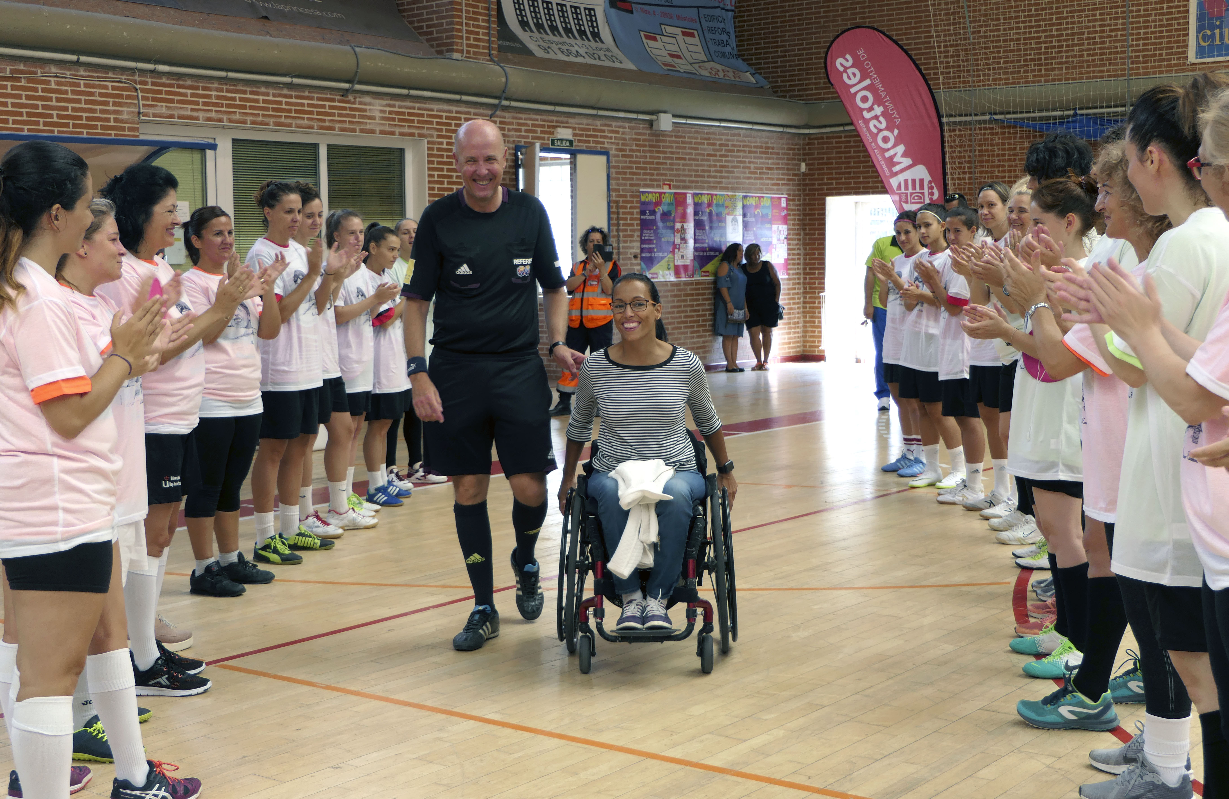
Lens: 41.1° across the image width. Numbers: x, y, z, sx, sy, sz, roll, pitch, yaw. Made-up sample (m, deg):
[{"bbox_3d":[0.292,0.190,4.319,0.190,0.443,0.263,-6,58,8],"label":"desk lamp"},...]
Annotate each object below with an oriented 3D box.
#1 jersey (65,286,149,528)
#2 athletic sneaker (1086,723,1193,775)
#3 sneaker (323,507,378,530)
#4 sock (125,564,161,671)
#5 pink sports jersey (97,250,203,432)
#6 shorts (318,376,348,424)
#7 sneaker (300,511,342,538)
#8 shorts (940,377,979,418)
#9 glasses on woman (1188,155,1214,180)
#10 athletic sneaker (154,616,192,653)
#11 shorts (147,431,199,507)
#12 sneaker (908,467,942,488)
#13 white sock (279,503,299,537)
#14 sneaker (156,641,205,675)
[{"bbox_3d":[-1.531,0.011,4.780,0.320,0.700,0.470,1,6,18],"label":"jersey"},{"bbox_3d":[1.386,0.925,4.311,0.280,0.120,0.100,2,6,31],"label":"athletic sneaker"},{"bbox_3d":[-1.330,0.600,8.331,0.263,0.110,0.100,-2,5,-17],"label":"sneaker"},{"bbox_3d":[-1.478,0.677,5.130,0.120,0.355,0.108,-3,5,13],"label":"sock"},{"bbox_3d":[-1.482,-0.176,5.232,0.290,0.600,0.440,0,5,10],"label":"pink sports jersey"},{"bbox_3d":[-1.482,-0.062,8.200,0.290,0.400,0.360,1,5,15],"label":"shorts"},{"bbox_3d":[-1.445,0.623,8.052,0.266,0.110,0.098,2,6,20],"label":"sneaker"},{"bbox_3d":[1.942,-0.091,9.130,0.260,0.390,0.340,-2,5,-14],"label":"shorts"},{"bbox_3d":[1.229,-0.456,3.200,0.140,0.047,0.140,-4,6,-33],"label":"glasses on woman"},{"bbox_3d":[-1.591,0.812,5.702,0.265,0.115,0.100,0,5,3],"label":"athletic sneaker"},{"bbox_3d":[-1.504,0.145,5.214,0.280,0.380,0.355,1,6,18],"label":"shorts"},{"bbox_3d":[1.825,0.455,9.609,0.275,0.105,0.100,-4,6,-33],"label":"sneaker"},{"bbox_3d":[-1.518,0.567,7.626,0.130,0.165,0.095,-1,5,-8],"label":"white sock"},{"bbox_3d":[-1.497,0.861,5.425,0.280,0.110,0.100,-2,5,-17],"label":"sneaker"}]

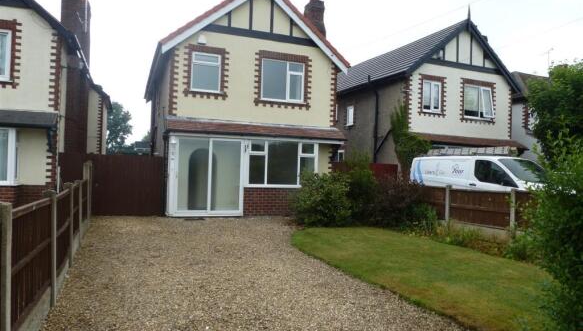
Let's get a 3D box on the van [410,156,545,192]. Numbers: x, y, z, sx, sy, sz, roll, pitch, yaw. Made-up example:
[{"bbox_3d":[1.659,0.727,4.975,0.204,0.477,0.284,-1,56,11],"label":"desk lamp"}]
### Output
[{"bbox_3d":[6.175,0.749,12.699,2.050,2.000,5.000,2,-1,-23],"label":"van"}]

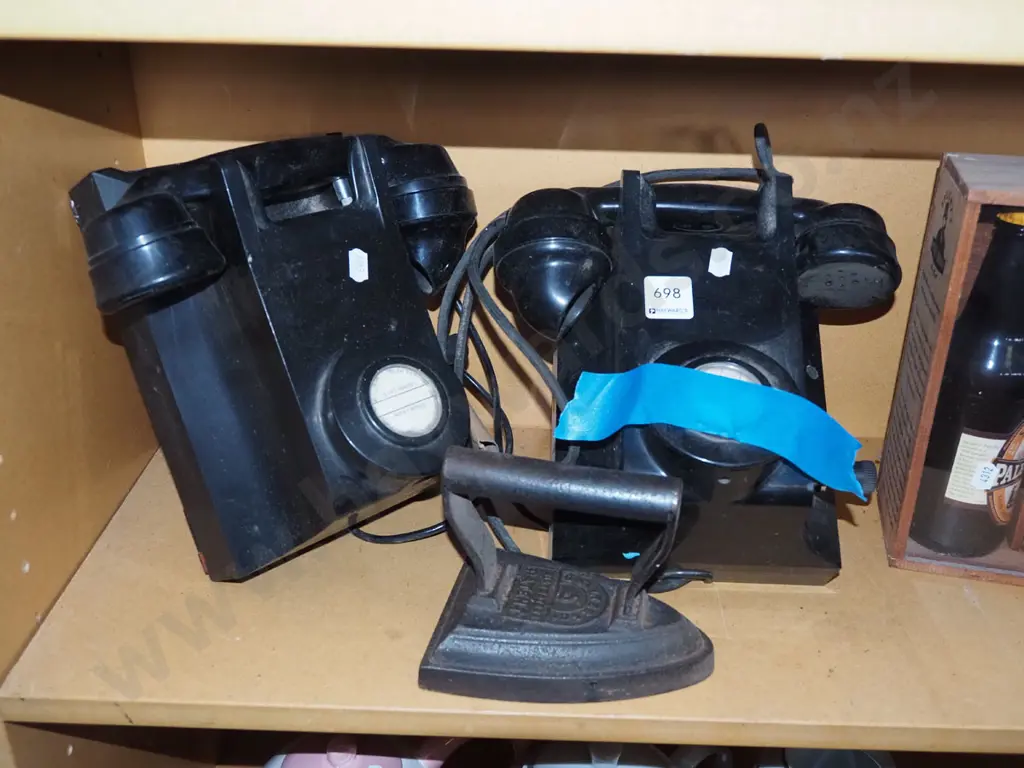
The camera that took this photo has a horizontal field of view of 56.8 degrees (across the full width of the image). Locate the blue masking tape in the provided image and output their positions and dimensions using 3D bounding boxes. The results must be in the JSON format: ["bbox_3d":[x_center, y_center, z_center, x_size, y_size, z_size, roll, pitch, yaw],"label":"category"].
[{"bbox_3d":[0.112,0.025,0.541,0.178,0.066,0.050,12,-10,14],"label":"blue masking tape"}]

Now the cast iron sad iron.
[{"bbox_3d":[0.038,0.095,0.502,0.152,0.117,0.101,7,27,10],"label":"cast iron sad iron"}]

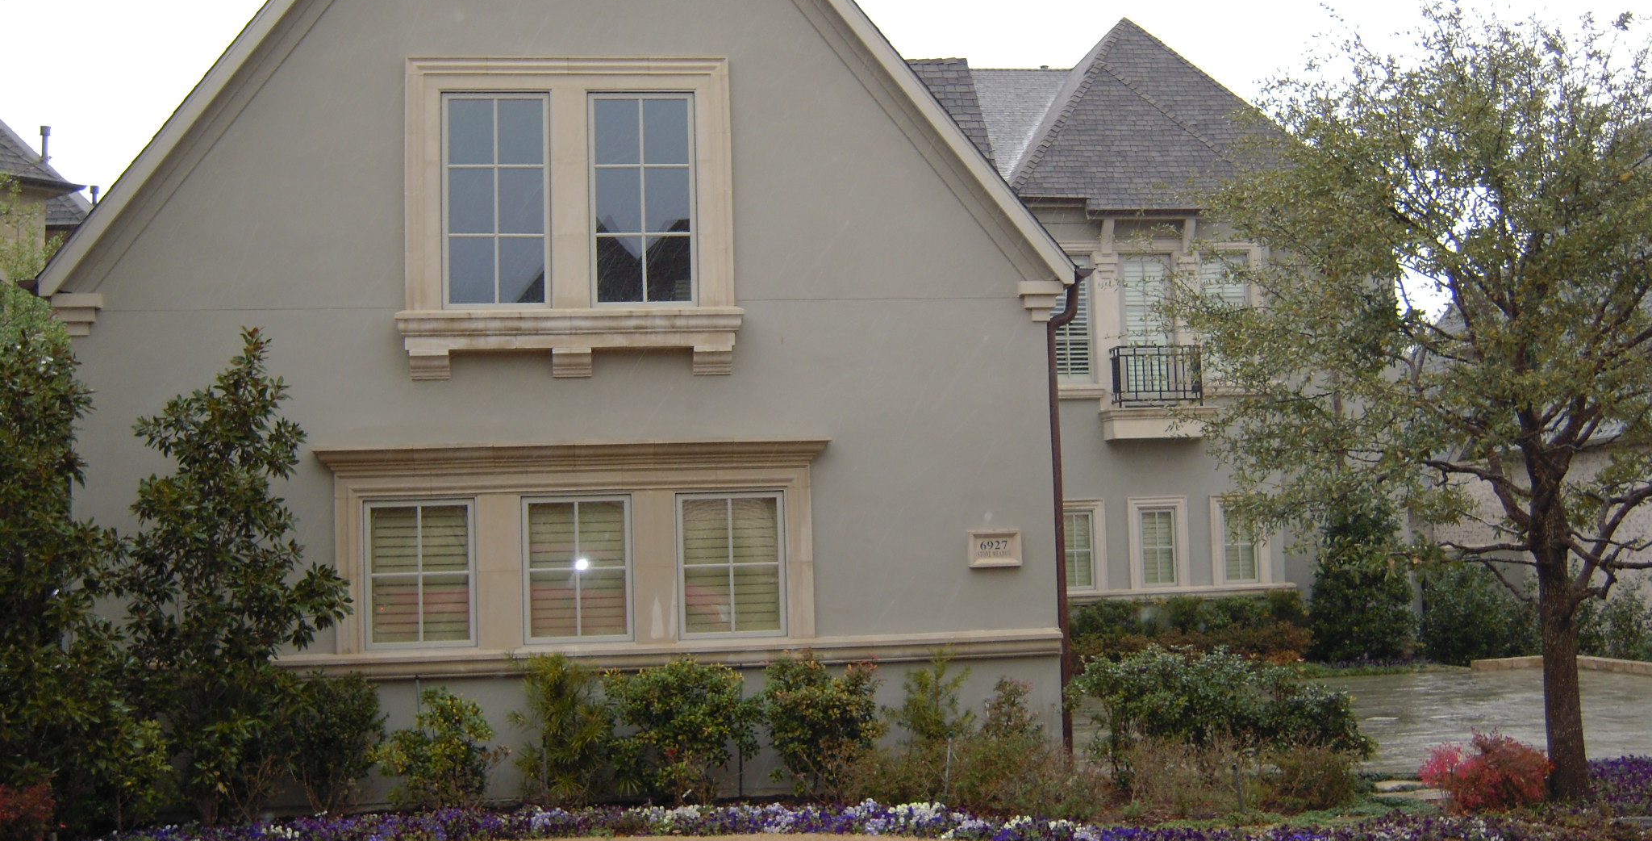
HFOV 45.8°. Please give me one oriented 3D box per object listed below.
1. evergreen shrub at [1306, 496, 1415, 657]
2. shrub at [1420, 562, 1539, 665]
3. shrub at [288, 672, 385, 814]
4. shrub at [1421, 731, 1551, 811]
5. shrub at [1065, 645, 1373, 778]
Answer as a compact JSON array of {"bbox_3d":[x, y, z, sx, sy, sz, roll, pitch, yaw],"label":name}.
[{"bbox_3d":[8.121,2.464,29.684,1.627,2.556,1.500,-1,-4,-7],"label":"evergreen shrub"},{"bbox_3d":[9.733,2.899,29.239,1.730,1.531,1.500,-1,-4,-7],"label":"shrub"},{"bbox_3d":[-3.728,2.479,14.917,0.721,1.123,0.750,-1,-4,-7],"label":"shrub"},{"bbox_3d":[4.688,2.479,13.907,0.892,0.521,0.750,-1,-4,-7],"label":"shrub"},{"bbox_3d":[3.246,2.370,15.970,2.355,1.078,1.300,-1,-4,-7],"label":"shrub"}]

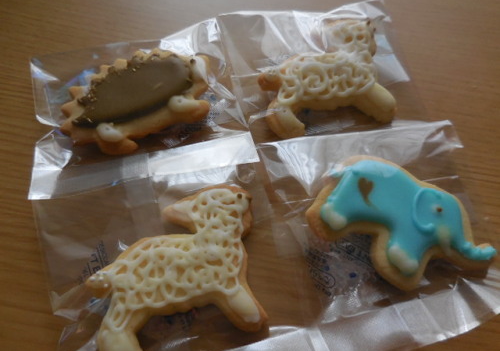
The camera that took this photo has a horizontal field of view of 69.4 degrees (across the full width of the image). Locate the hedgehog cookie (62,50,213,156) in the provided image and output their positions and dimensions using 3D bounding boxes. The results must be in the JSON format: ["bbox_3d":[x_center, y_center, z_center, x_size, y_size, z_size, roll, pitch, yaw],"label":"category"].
[{"bbox_3d":[-0.056,-0.041,0.187,0.081,0.012,0.047,-23,71,-12],"label":"hedgehog cookie"}]

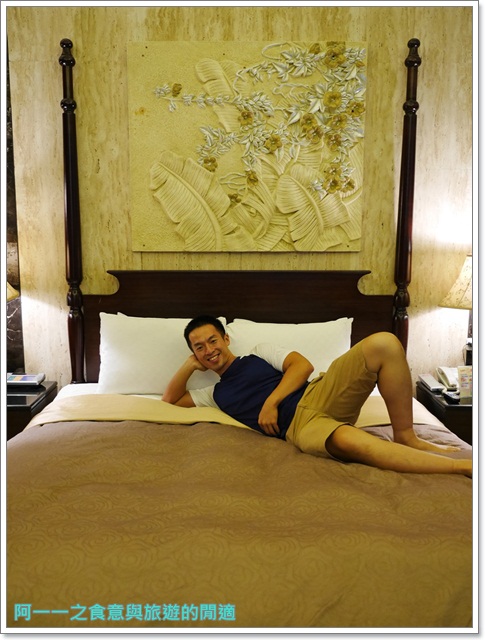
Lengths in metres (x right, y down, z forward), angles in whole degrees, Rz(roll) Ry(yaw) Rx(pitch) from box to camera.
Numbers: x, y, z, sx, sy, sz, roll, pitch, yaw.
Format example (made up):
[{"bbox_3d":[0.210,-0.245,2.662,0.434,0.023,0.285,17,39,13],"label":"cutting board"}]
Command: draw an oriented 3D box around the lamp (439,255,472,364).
[{"bbox_3d":[1.205,0.031,3.194,0.430,0.720,0.430,0,9,0],"label":"lamp"}]

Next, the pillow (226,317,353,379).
[{"bbox_3d":[0.240,0.179,3.187,0.640,0.430,0.170,0,-6,0],"label":"pillow"}]

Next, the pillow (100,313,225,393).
[{"bbox_3d":[-0.405,0.169,3.186,0.650,0.430,0.170,0,-6,0],"label":"pillow"}]

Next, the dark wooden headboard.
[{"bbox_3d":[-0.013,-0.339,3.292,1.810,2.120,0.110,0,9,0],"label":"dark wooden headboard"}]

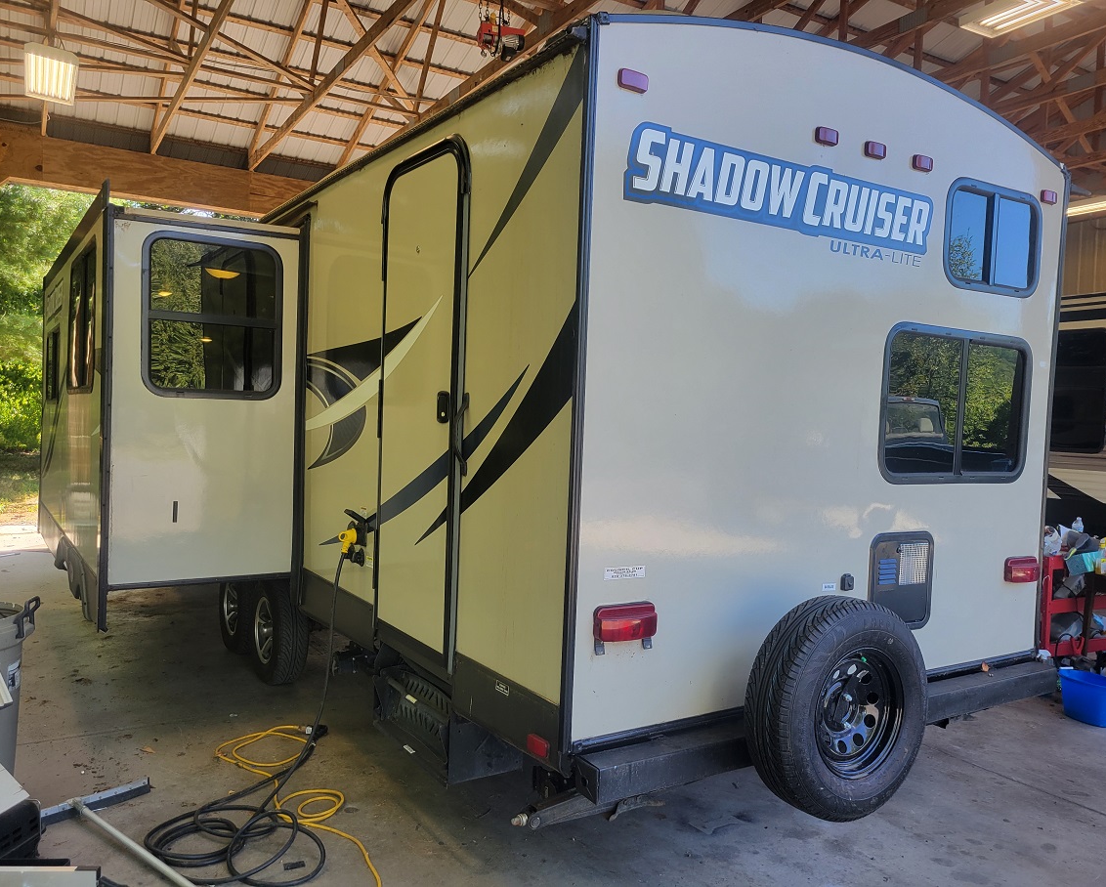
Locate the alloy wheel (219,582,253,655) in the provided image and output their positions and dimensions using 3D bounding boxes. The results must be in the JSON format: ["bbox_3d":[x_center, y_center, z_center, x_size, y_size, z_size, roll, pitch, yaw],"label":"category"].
[{"bbox_3d":[-2.199,1.143,6.342,0.205,0.680,0.685,1,2,-33],"label":"alloy wheel"}]

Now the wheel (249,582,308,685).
[{"bbox_3d":[-1.741,1.173,5.638,0.205,0.680,0.685,1,2,-33],"label":"wheel"}]

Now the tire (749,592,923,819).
[{"bbox_3d":[0.901,0.826,2.808,0.687,0.687,0.205,1,2,-33],"label":"tire"}]

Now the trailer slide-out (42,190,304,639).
[{"bbox_3d":[-2.791,-0.255,6.028,0.920,2.090,3.980,1,2,-33],"label":"trailer slide-out"}]

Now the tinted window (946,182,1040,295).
[{"bbox_3d":[1.743,-0.793,3.483,0.635,0.420,0.035,1,2,-33],"label":"tinted window"}]

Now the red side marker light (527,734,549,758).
[{"bbox_3d":[-0.046,0.888,2.600,0.020,0.048,0.096,1,2,-33],"label":"red side marker light"}]

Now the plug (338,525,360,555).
[{"bbox_3d":[-0.871,0.417,3.776,0.080,0.110,0.058,1,2,-33],"label":"plug"}]

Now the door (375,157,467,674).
[{"bbox_3d":[-0.514,-0.150,3.346,0.050,1.870,0.700,1,2,-33],"label":"door"}]

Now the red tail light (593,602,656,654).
[{"bbox_3d":[0.218,0.531,2.558,0.210,0.135,0.050,1,2,-33],"label":"red tail light"}]

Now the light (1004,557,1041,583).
[{"bbox_3d":[1.957,0.525,3.688,0.210,0.113,0.050,1,2,-33],"label":"light"}]

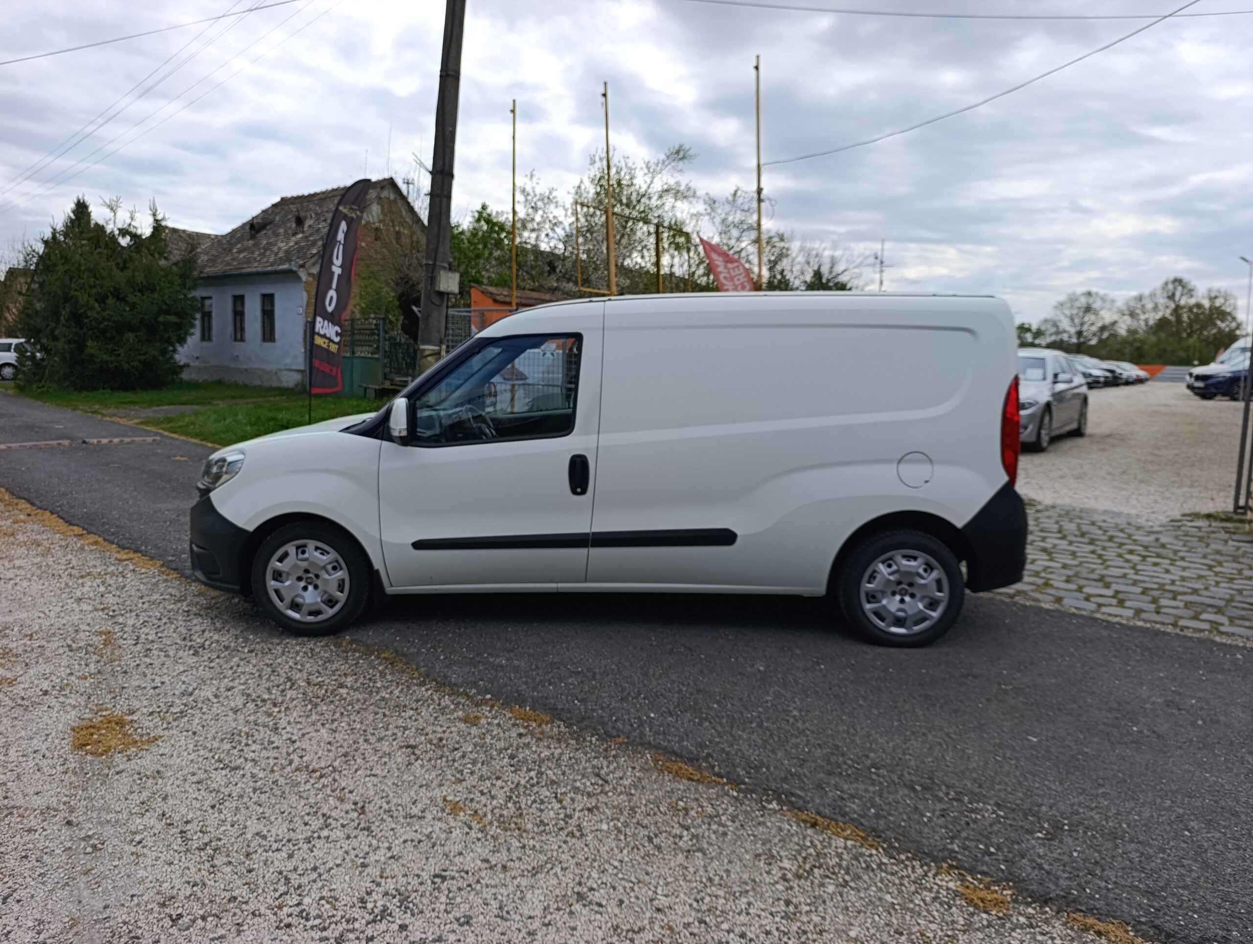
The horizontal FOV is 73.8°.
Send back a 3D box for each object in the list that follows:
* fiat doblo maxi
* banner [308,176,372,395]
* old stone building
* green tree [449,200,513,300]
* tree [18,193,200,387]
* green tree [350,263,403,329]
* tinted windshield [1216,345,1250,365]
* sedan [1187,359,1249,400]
[{"bbox_3d":[-0.163,-0.136,5.154,4.750,1.870,1.860,1,8,2],"label":"fiat doblo maxi"},{"bbox_3d":[-4.464,-2.900,13.000,0.950,3.360,0.250,3,8,14],"label":"banner"},{"bbox_3d":[-11.206,-6.364,28.808,9.800,6.500,6.300,7,10,38],"label":"old stone building"},{"bbox_3d":[-4.776,-5.662,27.417,3.000,6.200,3.000,1,8,0],"label":"green tree"},{"bbox_3d":[-16.283,-5.571,26.114,5.000,5.750,4.900,6,10,37],"label":"tree"},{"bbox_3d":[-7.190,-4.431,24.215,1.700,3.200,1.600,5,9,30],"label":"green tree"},{"bbox_3d":[20.324,-3.876,27.855,0.750,0.600,1.450,0,8,-7],"label":"tinted windshield"},{"bbox_3d":[21.221,-3.260,27.955,4.600,1.650,1.880,0,8,-7],"label":"sedan"}]

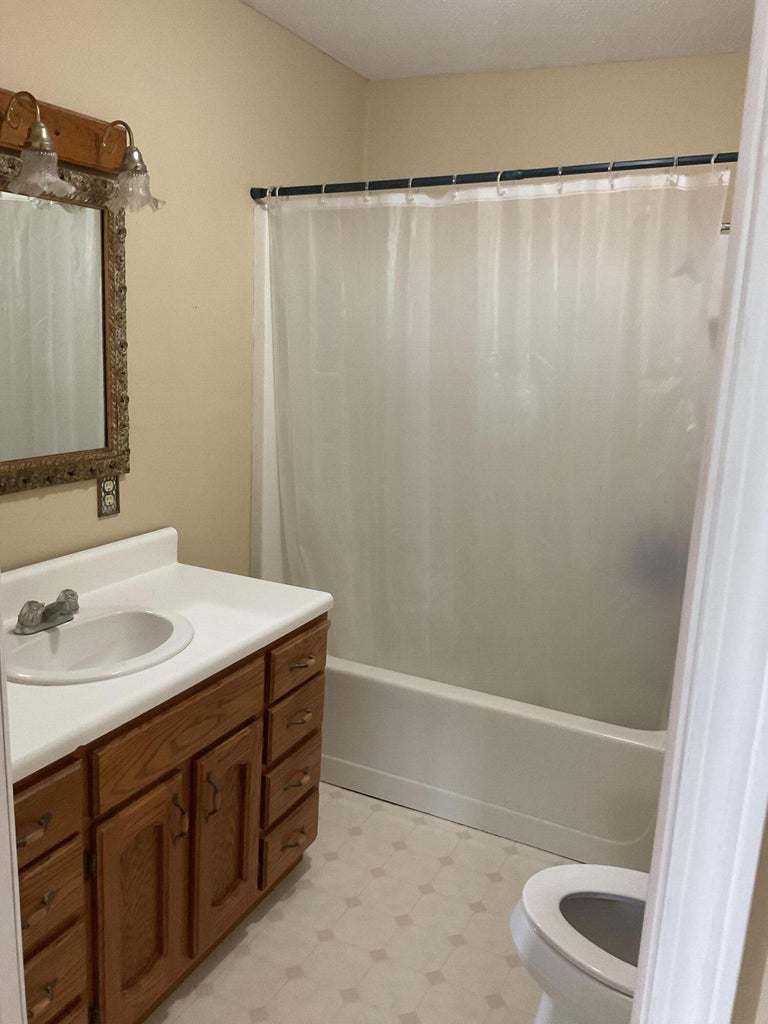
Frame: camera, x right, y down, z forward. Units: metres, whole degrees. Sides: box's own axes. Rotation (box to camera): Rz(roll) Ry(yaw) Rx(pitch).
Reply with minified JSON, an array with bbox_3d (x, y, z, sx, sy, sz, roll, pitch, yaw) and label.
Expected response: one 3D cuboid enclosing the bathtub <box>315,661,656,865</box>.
[{"bbox_3d":[0.360,0.722,3.039,1.520,0.420,0.745,8,13,25],"label":"bathtub"}]

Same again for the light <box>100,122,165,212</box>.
[{"bbox_3d":[-0.606,-0.825,2.038,0.176,0.196,0.145,8,13,25],"label":"light"}]

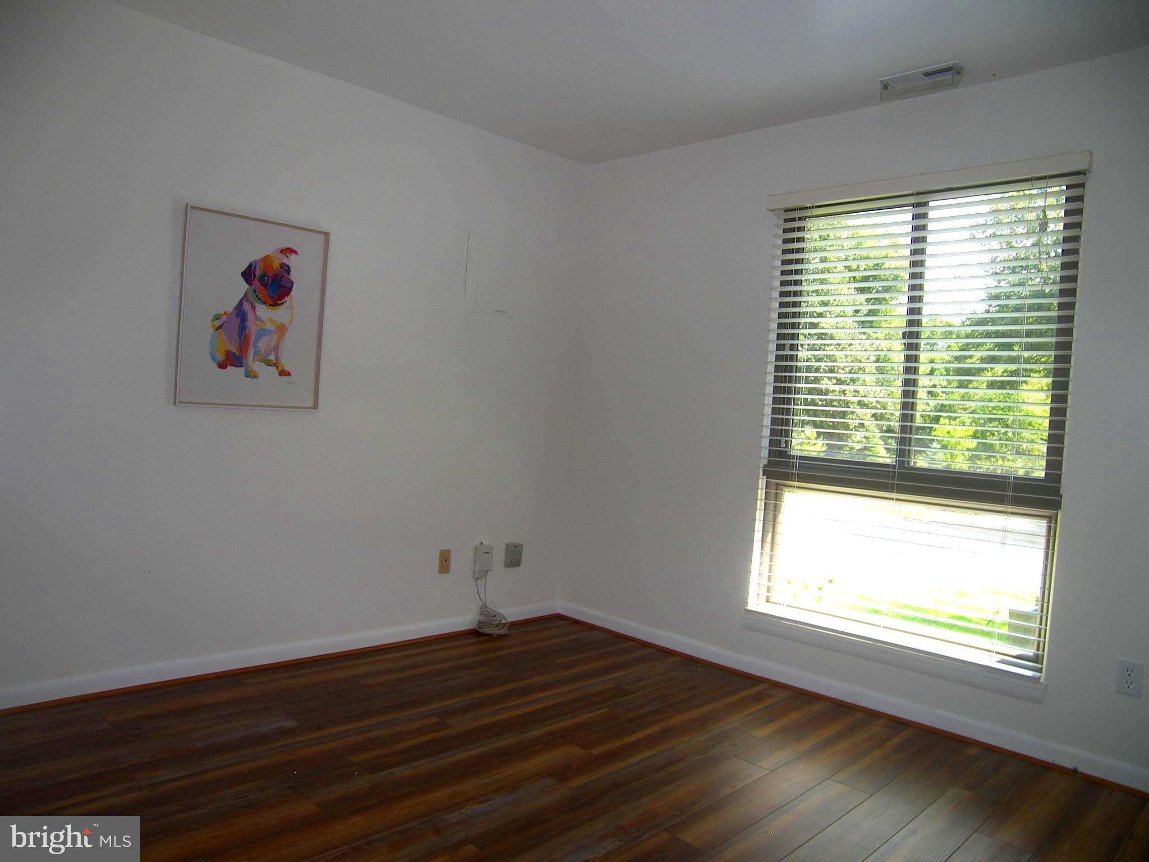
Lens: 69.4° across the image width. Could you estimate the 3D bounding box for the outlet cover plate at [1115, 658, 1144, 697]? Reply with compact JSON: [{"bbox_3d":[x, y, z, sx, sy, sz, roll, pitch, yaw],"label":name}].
[{"bbox_3d":[1.802,0.801,2.694,0.070,0.114,0.010,5,2,45],"label":"outlet cover plate"}]

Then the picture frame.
[{"bbox_3d":[-1.252,-0.459,3.263,0.028,0.735,0.570,5,2,45],"label":"picture frame"}]

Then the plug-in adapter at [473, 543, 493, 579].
[{"bbox_3d":[-0.449,0.641,4.095,0.082,0.165,0.045,2,3,-45],"label":"plug-in adapter"}]

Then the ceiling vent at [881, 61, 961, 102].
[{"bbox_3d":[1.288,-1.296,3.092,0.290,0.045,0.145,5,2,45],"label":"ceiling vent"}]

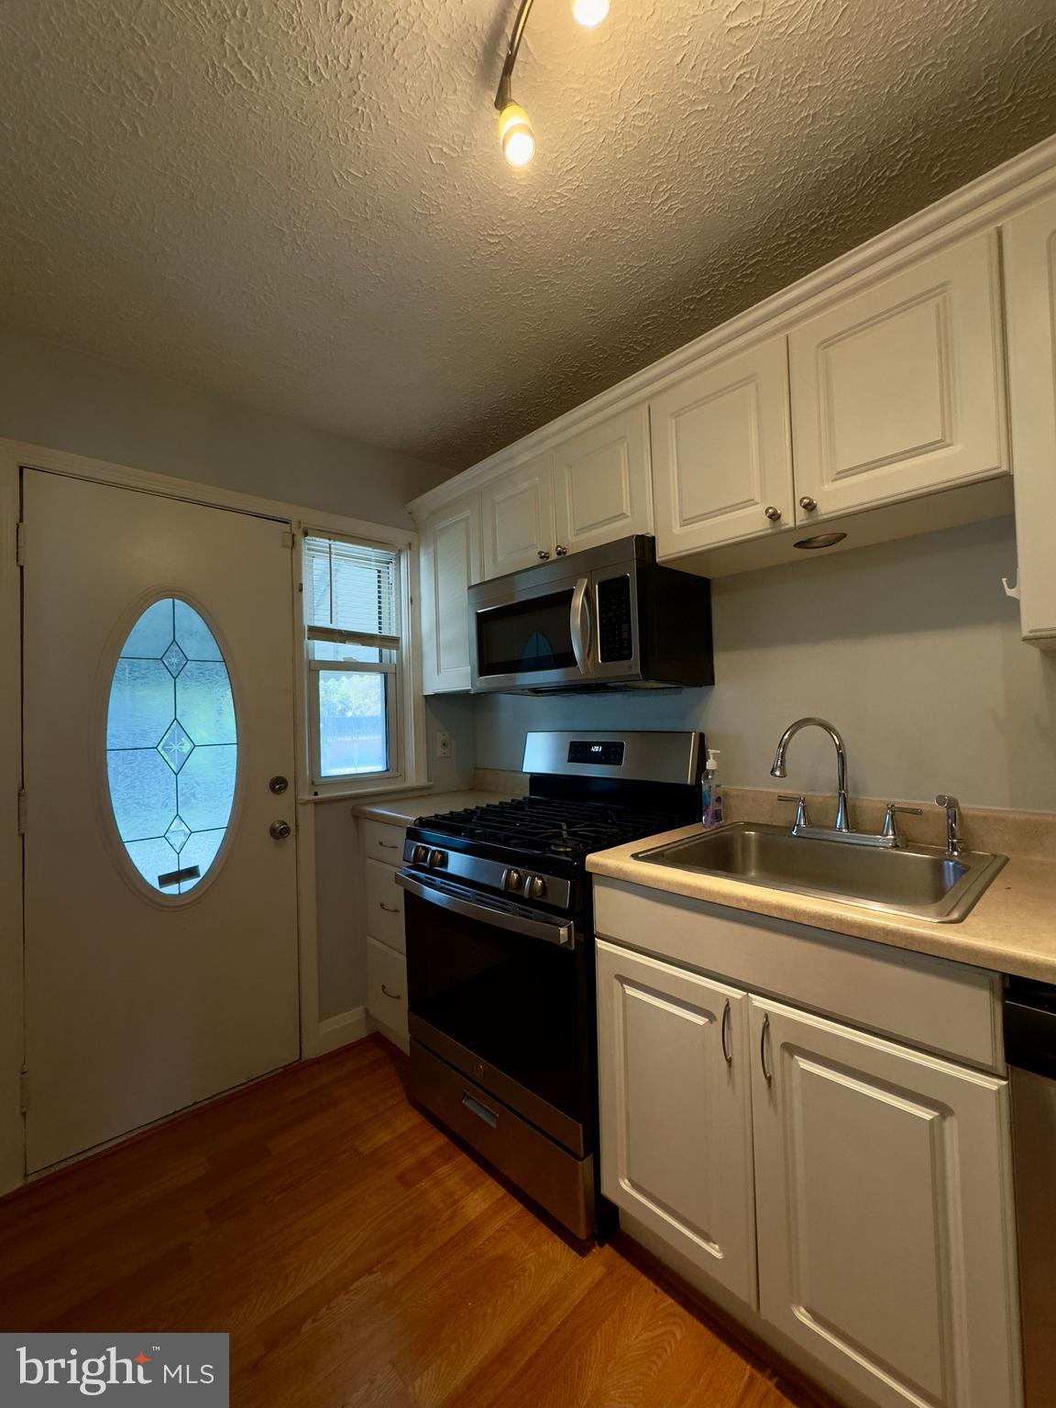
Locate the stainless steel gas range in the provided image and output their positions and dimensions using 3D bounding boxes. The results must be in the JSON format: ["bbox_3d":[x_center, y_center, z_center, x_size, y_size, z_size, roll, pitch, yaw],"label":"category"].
[{"bbox_3d":[0.071,0.703,1.841,0.687,1.200,0.759,0,-2,-43],"label":"stainless steel gas range"}]

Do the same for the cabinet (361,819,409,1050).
[{"bbox_3d":[-0.297,0.880,2.313,0.607,0.889,0.460,0,-2,-43],"label":"cabinet"}]

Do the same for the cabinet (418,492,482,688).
[{"bbox_3d":[-0.212,-0.433,2.443,0.295,0.765,0.460,0,-2,-43],"label":"cabinet"}]

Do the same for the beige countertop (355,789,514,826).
[{"bbox_3d":[-0.321,0.420,2.314,0.638,0.036,0.460,0,-2,-43],"label":"beige countertop"}]

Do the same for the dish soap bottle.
[{"bbox_3d":[0.553,0.251,1.706,0.060,0.222,0.052,-1,-1,-23],"label":"dish soap bottle"}]

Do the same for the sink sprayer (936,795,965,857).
[{"bbox_3d":[0.944,0.274,1.277,0.058,0.127,0.030,-1,-2,-28],"label":"sink sprayer"}]

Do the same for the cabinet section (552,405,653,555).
[{"bbox_3d":[0.330,-0.646,1.845,0.300,0.384,0.391,0,-2,-43],"label":"cabinet section"}]

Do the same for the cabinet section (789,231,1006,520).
[{"bbox_3d":[0.850,-0.639,1.278,0.300,0.452,0.384,0,-2,-43],"label":"cabinet section"}]

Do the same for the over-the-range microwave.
[{"bbox_3d":[0.169,-0.246,1.937,0.420,0.405,0.759,0,-2,-43],"label":"over-the-range microwave"}]

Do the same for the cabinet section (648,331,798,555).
[{"bbox_3d":[0.591,-0.626,1.560,0.300,0.452,0.381,0,-2,-43],"label":"cabinet section"}]

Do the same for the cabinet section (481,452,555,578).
[{"bbox_3d":[0.065,-0.632,2.134,0.300,0.384,0.392,0,-2,-43],"label":"cabinet section"}]

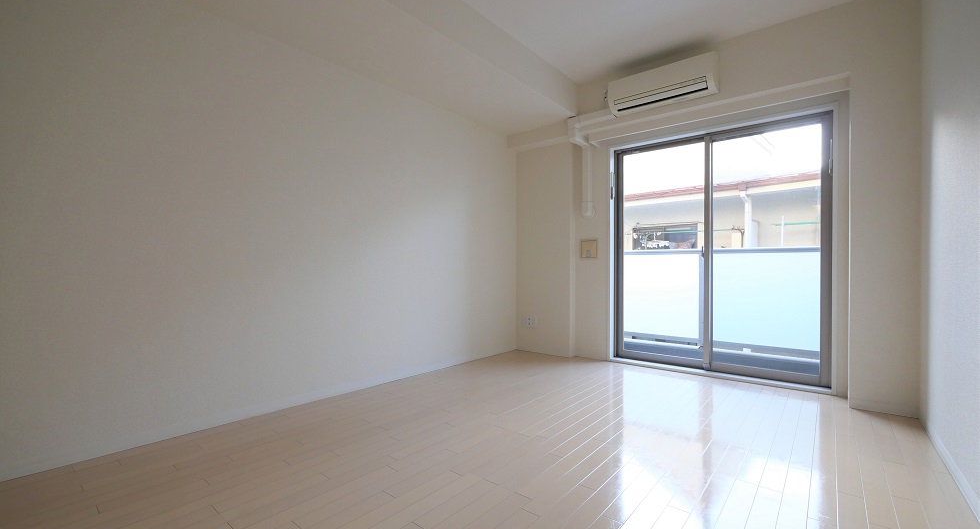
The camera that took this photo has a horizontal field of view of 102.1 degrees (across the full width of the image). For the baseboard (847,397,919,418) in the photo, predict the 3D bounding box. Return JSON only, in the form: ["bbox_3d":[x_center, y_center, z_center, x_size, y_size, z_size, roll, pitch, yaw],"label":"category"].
[{"bbox_3d":[2.346,0.860,2.366,0.302,0.060,0.015,0,0,40],"label":"baseboard"}]

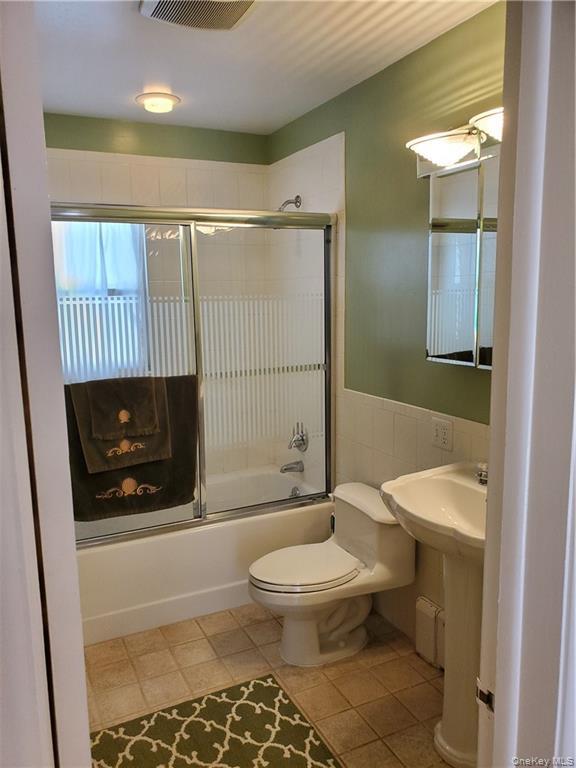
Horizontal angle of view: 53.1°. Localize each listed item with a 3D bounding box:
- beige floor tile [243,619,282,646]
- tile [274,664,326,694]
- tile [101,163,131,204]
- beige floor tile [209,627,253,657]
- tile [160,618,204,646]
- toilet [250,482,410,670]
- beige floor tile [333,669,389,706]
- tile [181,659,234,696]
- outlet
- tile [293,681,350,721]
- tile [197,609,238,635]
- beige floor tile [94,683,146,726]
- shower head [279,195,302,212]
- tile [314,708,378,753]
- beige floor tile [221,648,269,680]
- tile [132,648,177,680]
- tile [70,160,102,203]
[{"bbox_3d":[-0.093,1.119,2.596,0.166,0.010,0.166,-5,10,-26],"label":"beige floor tile"},{"bbox_3d":[0.054,1.153,2.277,0.165,0.010,0.165,-5,10,-26],"label":"tile"},{"bbox_3d":[-0.899,-1.053,3.025,0.152,0.203,0.010,-5,10,-26],"label":"tile"},{"bbox_3d":[-0.250,1.149,2.562,0.166,0.010,0.166,-6,10,-26],"label":"beige floor tile"},{"bbox_3d":[-0.467,1.115,2.577,0.165,0.010,0.165,-5,10,-26],"label":"tile"},{"bbox_3d":[0.149,0.818,2.440,0.660,0.600,0.450,-5,10,-26],"label":"toilet"},{"bbox_3d":[0.281,1.171,2.220,0.166,0.010,0.166,-5,10,-26],"label":"beige floor tile"},{"bbox_3d":[-0.319,1.159,2.280,0.165,0.010,0.165,-5,10,-26],"label":"tile"},{"bbox_3d":[0.589,0.194,2.214,0.010,0.115,0.115,-5,10,-26],"label":"outlet"},{"bbox_3d":[0.131,1.204,2.182,0.166,0.010,0.166,-6,10,-26],"label":"tile"},{"bbox_3d":[-0.319,1.111,2.673,0.166,0.010,0.166,-5,10,-26],"label":"tile"},{"bbox_3d":[-0.619,1.186,2.136,0.165,0.010,0.165,-5,10,-26],"label":"beige floor tile"},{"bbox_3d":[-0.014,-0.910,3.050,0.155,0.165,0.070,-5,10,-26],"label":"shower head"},{"bbox_3d":[0.201,1.196,1.980,0.165,0.010,0.165,-5,10,-26],"label":"tile"},{"bbox_3d":[-0.174,1.172,2.411,0.166,0.010,0.166,-6,10,-26],"label":"beige floor tile"},{"bbox_3d":[-0.556,1.179,2.414,0.166,0.010,0.166,-6,10,-26],"label":"tile"},{"bbox_3d":[-1.030,-1.026,2.955,0.151,0.200,0.010,-5,10,-26],"label":"tile"}]

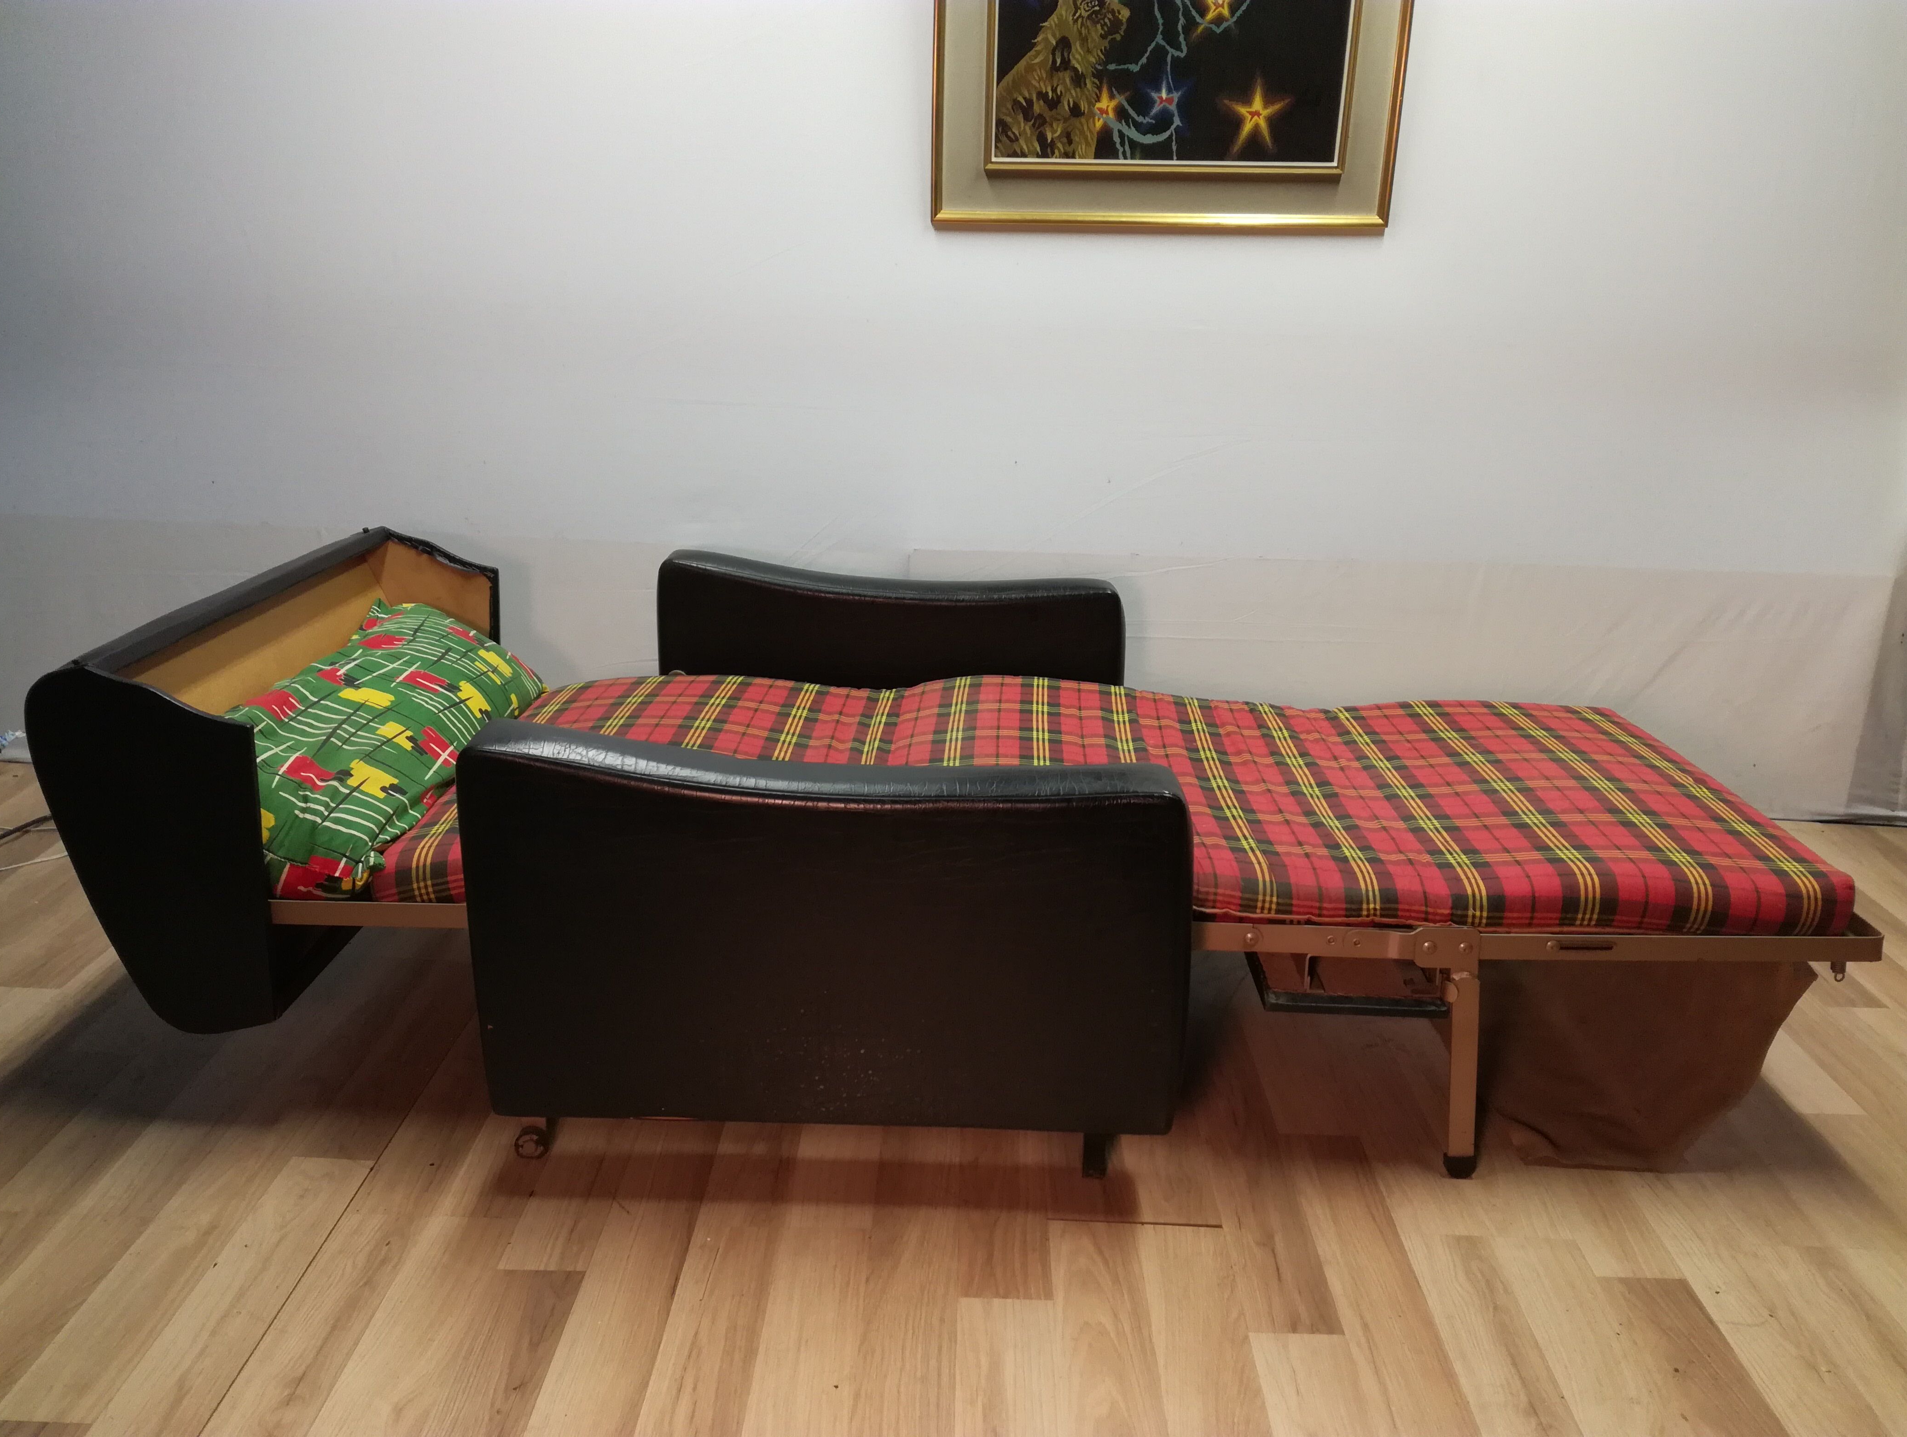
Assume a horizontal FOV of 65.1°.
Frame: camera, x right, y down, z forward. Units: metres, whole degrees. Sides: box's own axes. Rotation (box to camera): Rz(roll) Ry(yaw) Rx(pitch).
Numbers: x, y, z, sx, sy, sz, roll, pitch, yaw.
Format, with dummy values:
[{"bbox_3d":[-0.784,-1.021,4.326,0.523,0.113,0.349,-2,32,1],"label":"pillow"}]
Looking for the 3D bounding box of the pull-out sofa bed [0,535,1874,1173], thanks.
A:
[{"bbox_3d":[0.009,0.097,2.109,2.047,0.579,1.061,1,17,2],"label":"pull-out sofa bed"}]

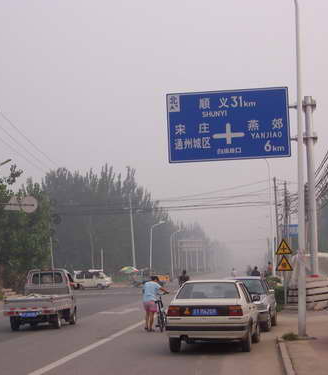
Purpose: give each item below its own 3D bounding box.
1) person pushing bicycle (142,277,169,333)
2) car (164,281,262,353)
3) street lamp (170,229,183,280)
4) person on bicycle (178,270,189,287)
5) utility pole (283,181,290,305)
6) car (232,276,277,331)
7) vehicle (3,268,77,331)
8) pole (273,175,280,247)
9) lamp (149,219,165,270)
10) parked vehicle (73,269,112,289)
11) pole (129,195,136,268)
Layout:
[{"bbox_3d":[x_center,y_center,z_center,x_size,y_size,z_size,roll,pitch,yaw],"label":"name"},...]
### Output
[{"bbox_3d":[-0.225,3.178,28.808,0.640,1.480,1.650,-1,-5,6],"label":"person pushing bicycle"},{"bbox_3d":[1.119,2.712,22.456,1.680,1.430,4.400,-1,-5,7],"label":"car"},{"bbox_3d":[2.153,11.707,185.353,2.000,9.000,0.300,-1,-5,7],"label":"street lamp"},{"bbox_3d":[1.232,6.012,66.065,0.600,1.650,1.700,-1,-5,6],"label":"person on bicycle"},{"bbox_3d":[10.763,4.088,93.369,0.450,9.400,0.400,-1,-5,6],"label":"utility pole"},{"bbox_3d":[2.261,3.250,29.756,1.660,1.440,4.200,-1,-5,8],"label":"car"},{"bbox_3d":[-3.635,3.289,31.371,1.480,1.800,3.750,-1,-5,5],"label":"vehicle"},{"bbox_3d":[9.300,3.676,86.363,0.270,9.196,0.270,-1,-5,5],"label":"pole"},{"bbox_3d":[-1.116,10.162,168.285,2.350,9.642,0.350,-1,-5,5],"label":"lamp"},{"bbox_3d":[-6.640,8.624,99.076,3.750,1.930,1.580,-1,-5,7],"label":"parked vehicle"},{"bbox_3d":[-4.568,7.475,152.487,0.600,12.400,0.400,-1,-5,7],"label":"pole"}]

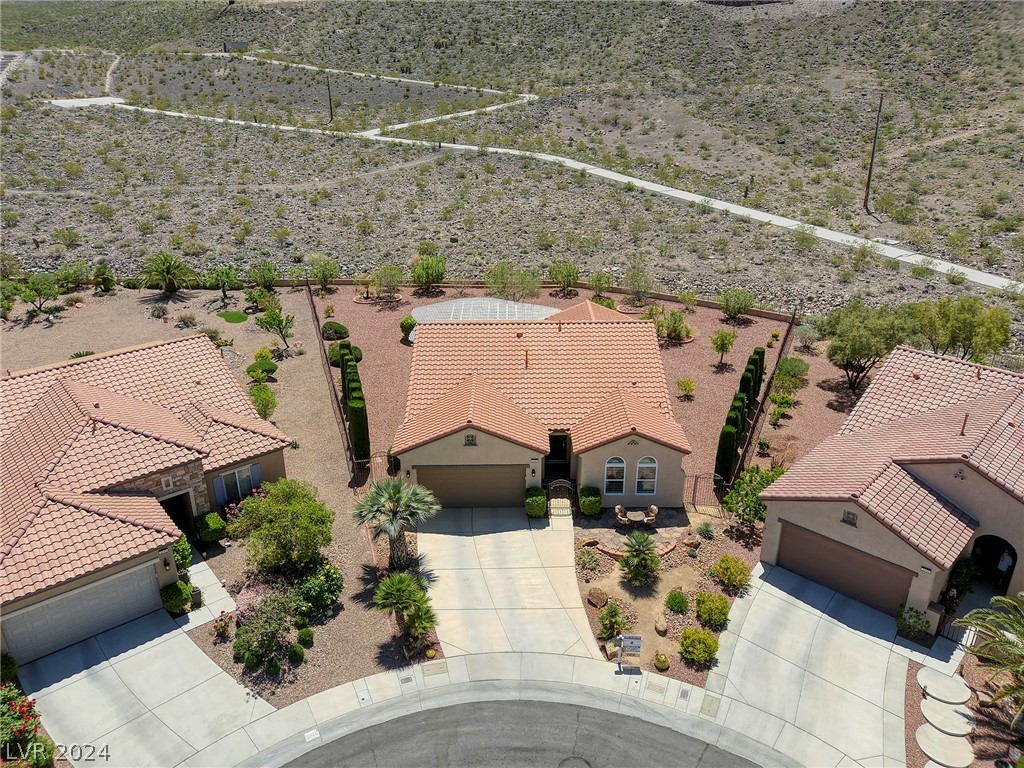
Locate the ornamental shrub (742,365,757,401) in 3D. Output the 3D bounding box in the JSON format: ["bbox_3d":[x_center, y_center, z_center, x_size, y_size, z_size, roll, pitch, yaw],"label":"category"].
[{"bbox_3d":[12.986,0.505,42.385,0.740,3.100,0.740,0,24,0],"label":"ornamental shrub"}]

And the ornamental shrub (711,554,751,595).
[{"bbox_3d":[8.509,7.290,29.745,1.380,1.200,1.380,0,22,0],"label":"ornamental shrub"}]

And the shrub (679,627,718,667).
[{"bbox_3d":[6.324,8.911,26.010,1.320,1.250,1.320,0,22,0],"label":"shrub"}]

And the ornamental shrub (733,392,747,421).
[{"bbox_3d":[11.620,1.880,39.550,0.700,2.800,0.700,0,23,0],"label":"ornamental shrub"}]

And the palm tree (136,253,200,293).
[{"bbox_3d":[-31.729,-10.095,70.164,5.200,3.500,5.200,0,22,0],"label":"palm tree"}]

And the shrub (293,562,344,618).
[{"bbox_3d":[-7.178,7.659,28.568,1.880,1.800,1.900,0,23,0],"label":"shrub"}]

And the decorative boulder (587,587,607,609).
[{"bbox_3d":[3.233,8.020,28.831,0.730,0.630,0.780,0,23,0],"label":"decorative boulder"}]

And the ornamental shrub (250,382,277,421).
[{"bbox_3d":[-13.933,1.042,43.228,1.460,2.108,1.460,0,24,0],"label":"ornamental shrub"}]

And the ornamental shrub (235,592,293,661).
[{"bbox_3d":[-8.641,8.432,26.793,1.950,2.000,2.100,0,23,0],"label":"ornamental shrub"}]

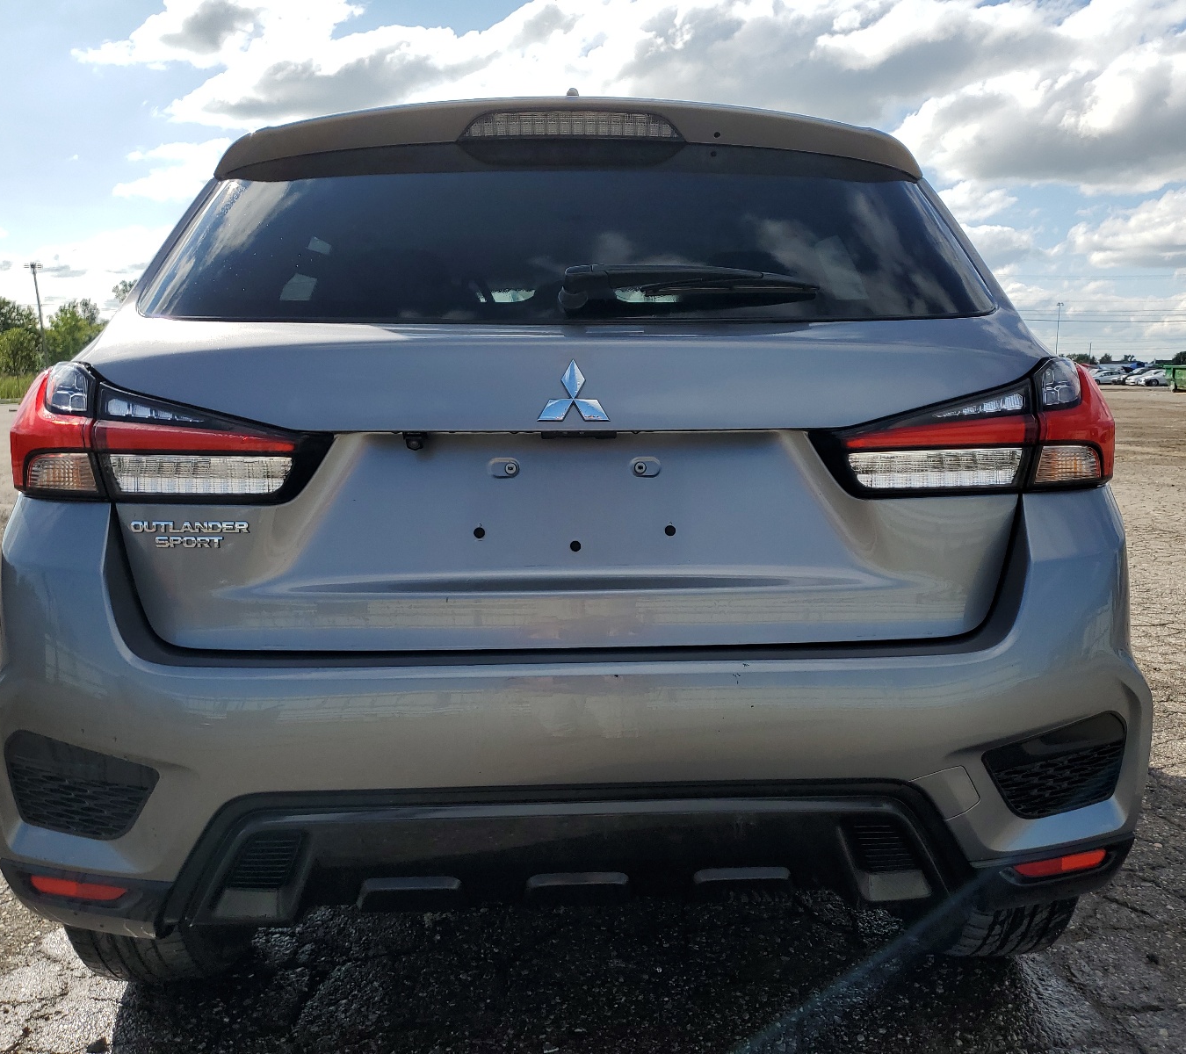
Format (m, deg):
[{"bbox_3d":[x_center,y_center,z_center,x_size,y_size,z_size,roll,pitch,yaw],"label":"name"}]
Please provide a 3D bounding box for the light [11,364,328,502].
[{"bbox_3d":[-0.608,-0.143,1.526,0.490,0.195,0.270,-1,8,-2],"label":"light"}]

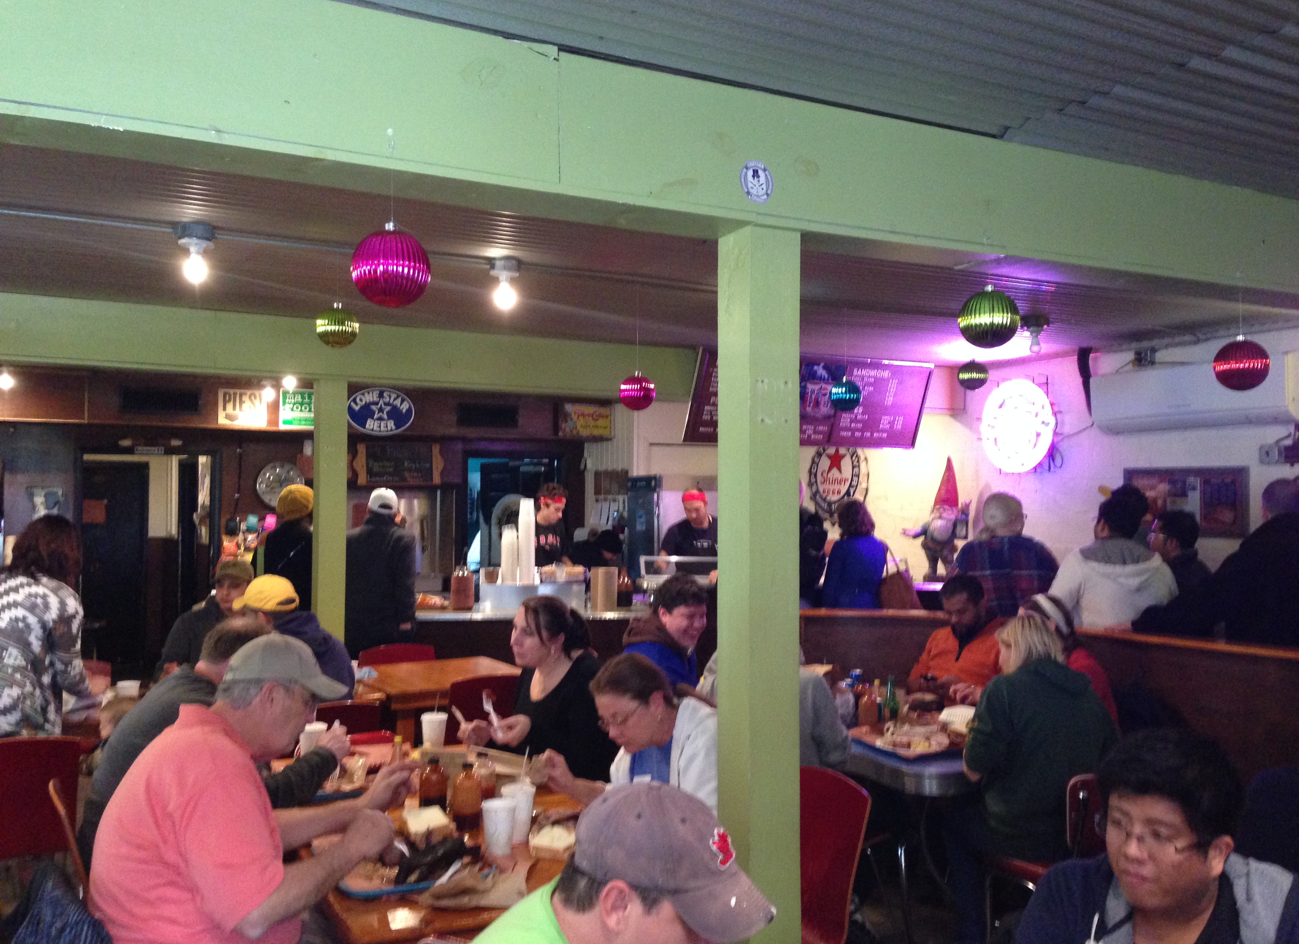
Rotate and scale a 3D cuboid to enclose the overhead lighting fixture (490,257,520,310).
[{"bbox_3d":[-0.526,-0.684,4.486,0.110,0.180,0.110,0,-2,0],"label":"overhead lighting fixture"}]

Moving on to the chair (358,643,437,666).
[{"bbox_3d":[-1.391,1.447,7.143,0.460,0.830,0.520,1,-2,-29],"label":"chair"}]

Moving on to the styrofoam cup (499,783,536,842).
[{"bbox_3d":[-0.332,0.874,3.173,0.090,0.142,0.090,0,-2,0],"label":"styrofoam cup"}]

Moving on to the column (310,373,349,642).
[{"bbox_3d":[-1.639,0.680,6.327,0.143,2.306,0.143,1,-2,-29],"label":"column"}]

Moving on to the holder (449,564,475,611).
[{"bbox_3d":[-1.003,0.619,6.650,0.130,0.245,0.130,0,-2,0],"label":"holder"}]

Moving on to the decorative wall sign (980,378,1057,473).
[{"bbox_3d":[2.294,-0.290,7.700,0.100,0.580,0.580,1,-2,-28],"label":"decorative wall sign"}]

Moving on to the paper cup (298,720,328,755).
[{"bbox_3d":[-1.124,0.918,4.150,0.092,0.155,0.092,0,-2,0],"label":"paper cup"}]

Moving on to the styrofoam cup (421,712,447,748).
[{"bbox_3d":[-0.770,0.931,4.430,0.095,0.145,0.095,0,-2,0],"label":"styrofoam cup"}]

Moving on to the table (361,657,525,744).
[{"bbox_3d":[-1.105,1.428,6.481,0.950,0.750,1.220,1,-2,-29],"label":"table"}]

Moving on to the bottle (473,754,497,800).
[{"bbox_3d":[-0.480,0.912,3.580,0.073,0.187,0.073,1,-2,-28],"label":"bottle"}]

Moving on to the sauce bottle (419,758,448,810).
[{"bbox_3d":[-0.582,0.865,3.355,0.077,0.168,0.077,1,-2,-29],"label":"sauce bottle"}]

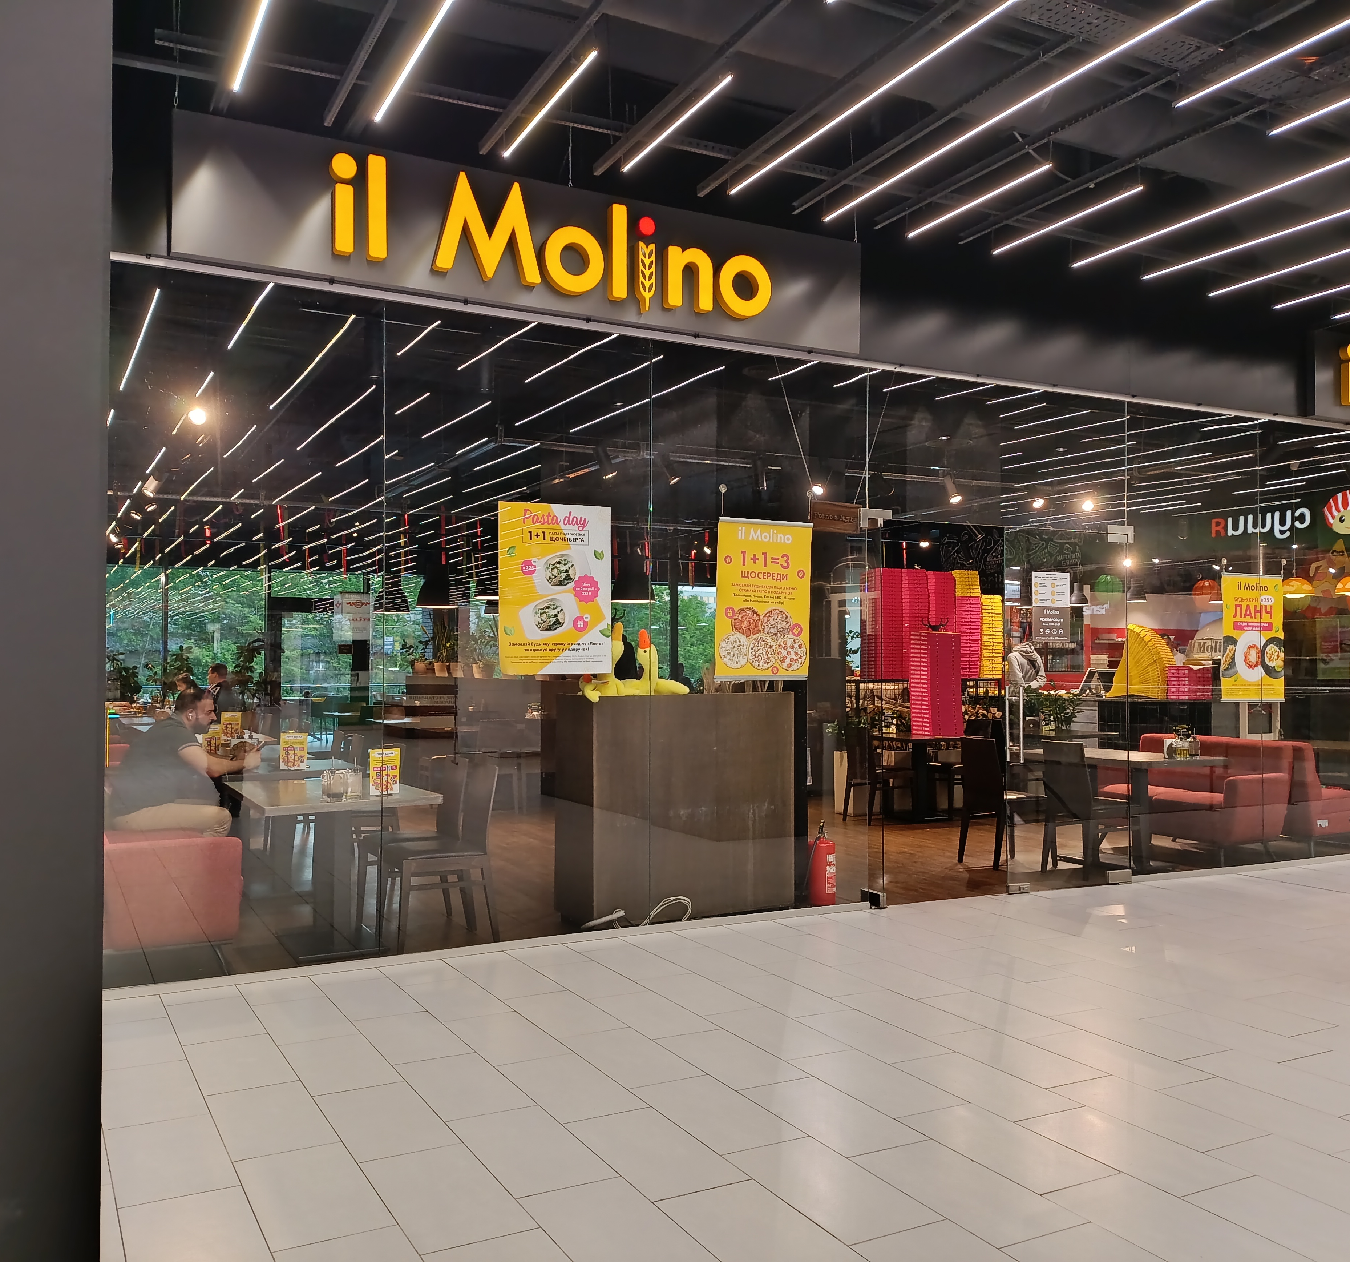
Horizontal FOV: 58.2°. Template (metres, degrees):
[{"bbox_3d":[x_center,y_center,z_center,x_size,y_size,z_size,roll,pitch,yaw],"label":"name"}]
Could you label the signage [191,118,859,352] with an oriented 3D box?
[{"bbox_3d":[-0.565,-1.916,6.171,3.659,0.624,0.150,1,-2,-28],"label":"signage"}]

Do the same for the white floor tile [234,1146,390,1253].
[{"bbox_3d":[-0.950,1.467,3.168,0.300,0.010,0.600,1,-2,-28],"label":"white floor tile"}]

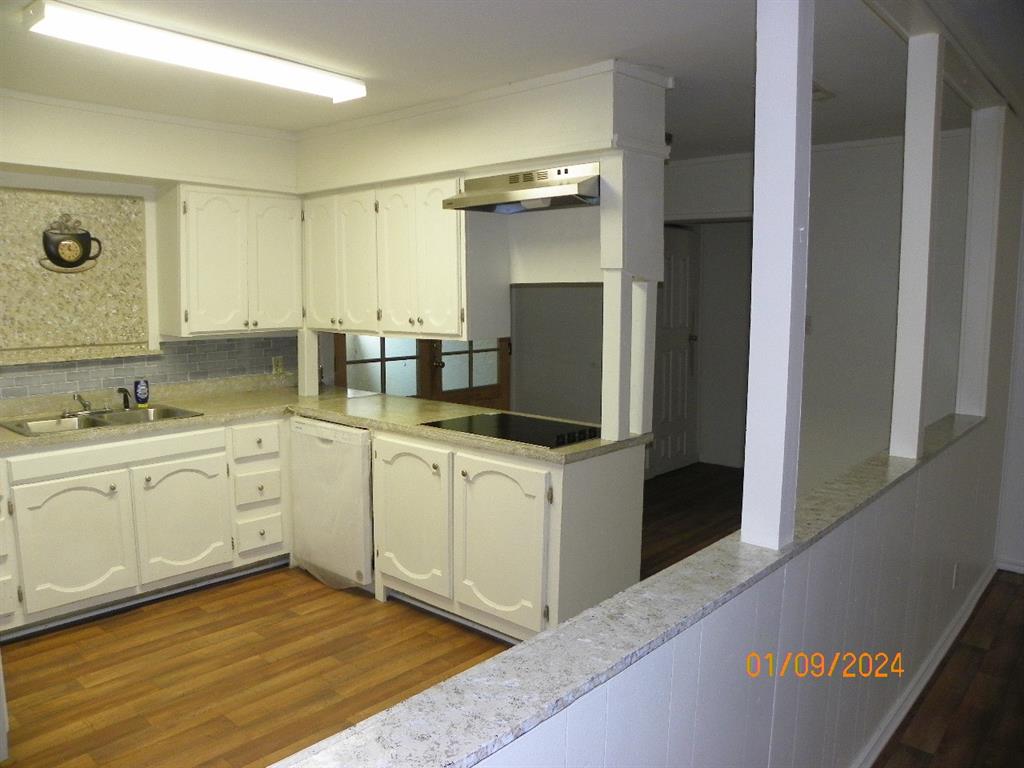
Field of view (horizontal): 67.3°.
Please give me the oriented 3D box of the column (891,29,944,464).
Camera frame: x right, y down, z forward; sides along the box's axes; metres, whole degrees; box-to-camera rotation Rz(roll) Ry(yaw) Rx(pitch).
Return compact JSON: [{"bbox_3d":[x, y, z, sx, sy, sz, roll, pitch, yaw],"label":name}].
[{"bbox_3d":[1.402,-0.450,2.647,0.089,1.474,0.089,6,9,41],"label":"column"}]

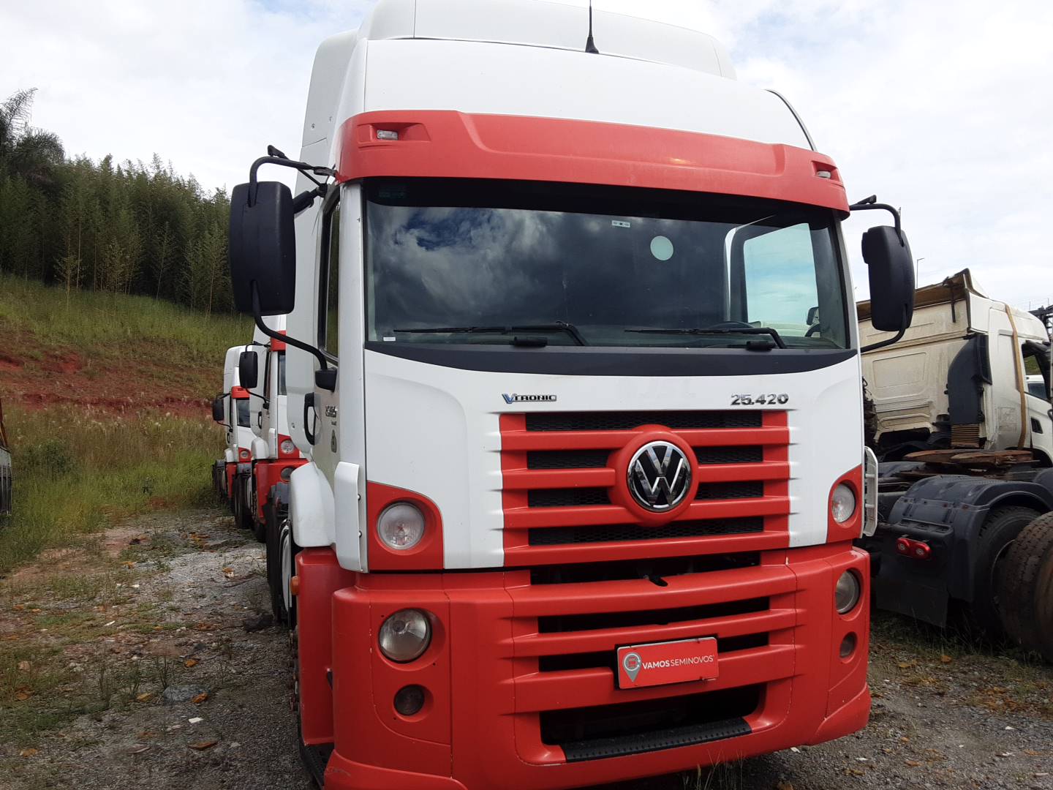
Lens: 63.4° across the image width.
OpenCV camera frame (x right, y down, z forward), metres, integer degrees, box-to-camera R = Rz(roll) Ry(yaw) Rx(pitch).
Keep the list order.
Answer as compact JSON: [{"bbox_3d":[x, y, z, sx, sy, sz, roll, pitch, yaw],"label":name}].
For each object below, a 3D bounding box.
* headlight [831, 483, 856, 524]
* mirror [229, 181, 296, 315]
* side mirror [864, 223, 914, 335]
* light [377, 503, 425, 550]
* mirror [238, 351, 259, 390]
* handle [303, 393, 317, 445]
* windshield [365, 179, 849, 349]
[{"bbox_3d":[1.401,0.479,3.768,0.176,0.176,0.078,0,0,-27],"label":"headlight"},{"bbox_3d":[-0.977,-0.546,3.147,0.245,0.505,0.127,0,0,-20],"label":"mirror"},{"bbox_3d":[1.768,-0.556,4.121,0.250,0.505,0.137,0,0,-20],"label":"side mirror"},{"bbox_3d":[-0.456,0.479,3.110,0.176,0.176,0.078,0,0,-13],"label":"light"},{"bbox_3d":[-3.679,-0.327,11.270,0.245,0.505,0.127,0,0,-22],"label":"mirror"},{"bbox_3d":[-1.044,0.117,4.100,0.064,0.255,0.083,0,0,-20],"label":"handle"},{"bbox_3d":[0.450,-0.534,3.482,2.176,0.696,0.274,0,0,-20],"label":"windshield"}]

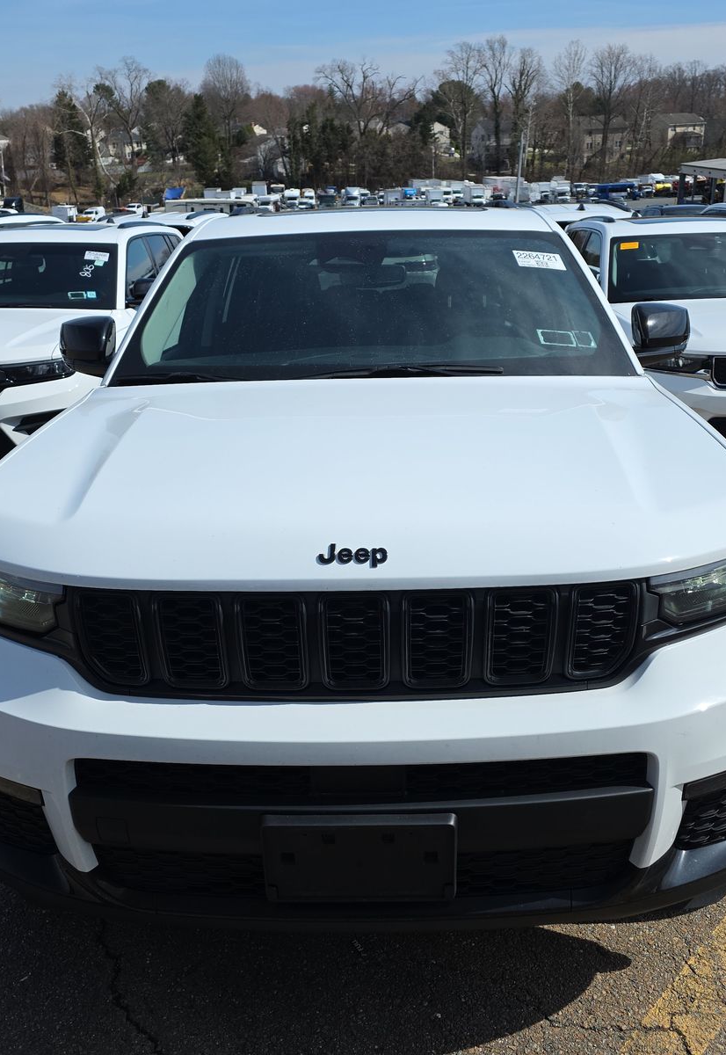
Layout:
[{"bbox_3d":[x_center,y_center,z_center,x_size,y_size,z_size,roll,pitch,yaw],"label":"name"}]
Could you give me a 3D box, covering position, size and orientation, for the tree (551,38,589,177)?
[{"bbox_3d":[34.742,-70.408,157.170,5.200,20.500,5.200,-1,19,0],"label":"tree"}]

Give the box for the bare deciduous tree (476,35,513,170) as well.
[{"bbox_3d":[22.499,-71.980,158.803,5.000,20.500,5.000,-1,19,0],"label":"bare deciduous tree"}]

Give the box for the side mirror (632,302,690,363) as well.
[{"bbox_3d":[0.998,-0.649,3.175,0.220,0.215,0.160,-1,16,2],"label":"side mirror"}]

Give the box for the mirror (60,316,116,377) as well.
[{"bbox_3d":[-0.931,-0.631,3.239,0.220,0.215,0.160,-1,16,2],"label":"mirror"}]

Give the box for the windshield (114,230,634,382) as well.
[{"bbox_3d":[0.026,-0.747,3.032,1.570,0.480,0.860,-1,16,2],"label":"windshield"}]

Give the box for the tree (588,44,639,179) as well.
[{"bbox_3d":[41.787,-69.278,155.876,7.200,20.500,7.200,-1,19,0],"label":"tree"}]

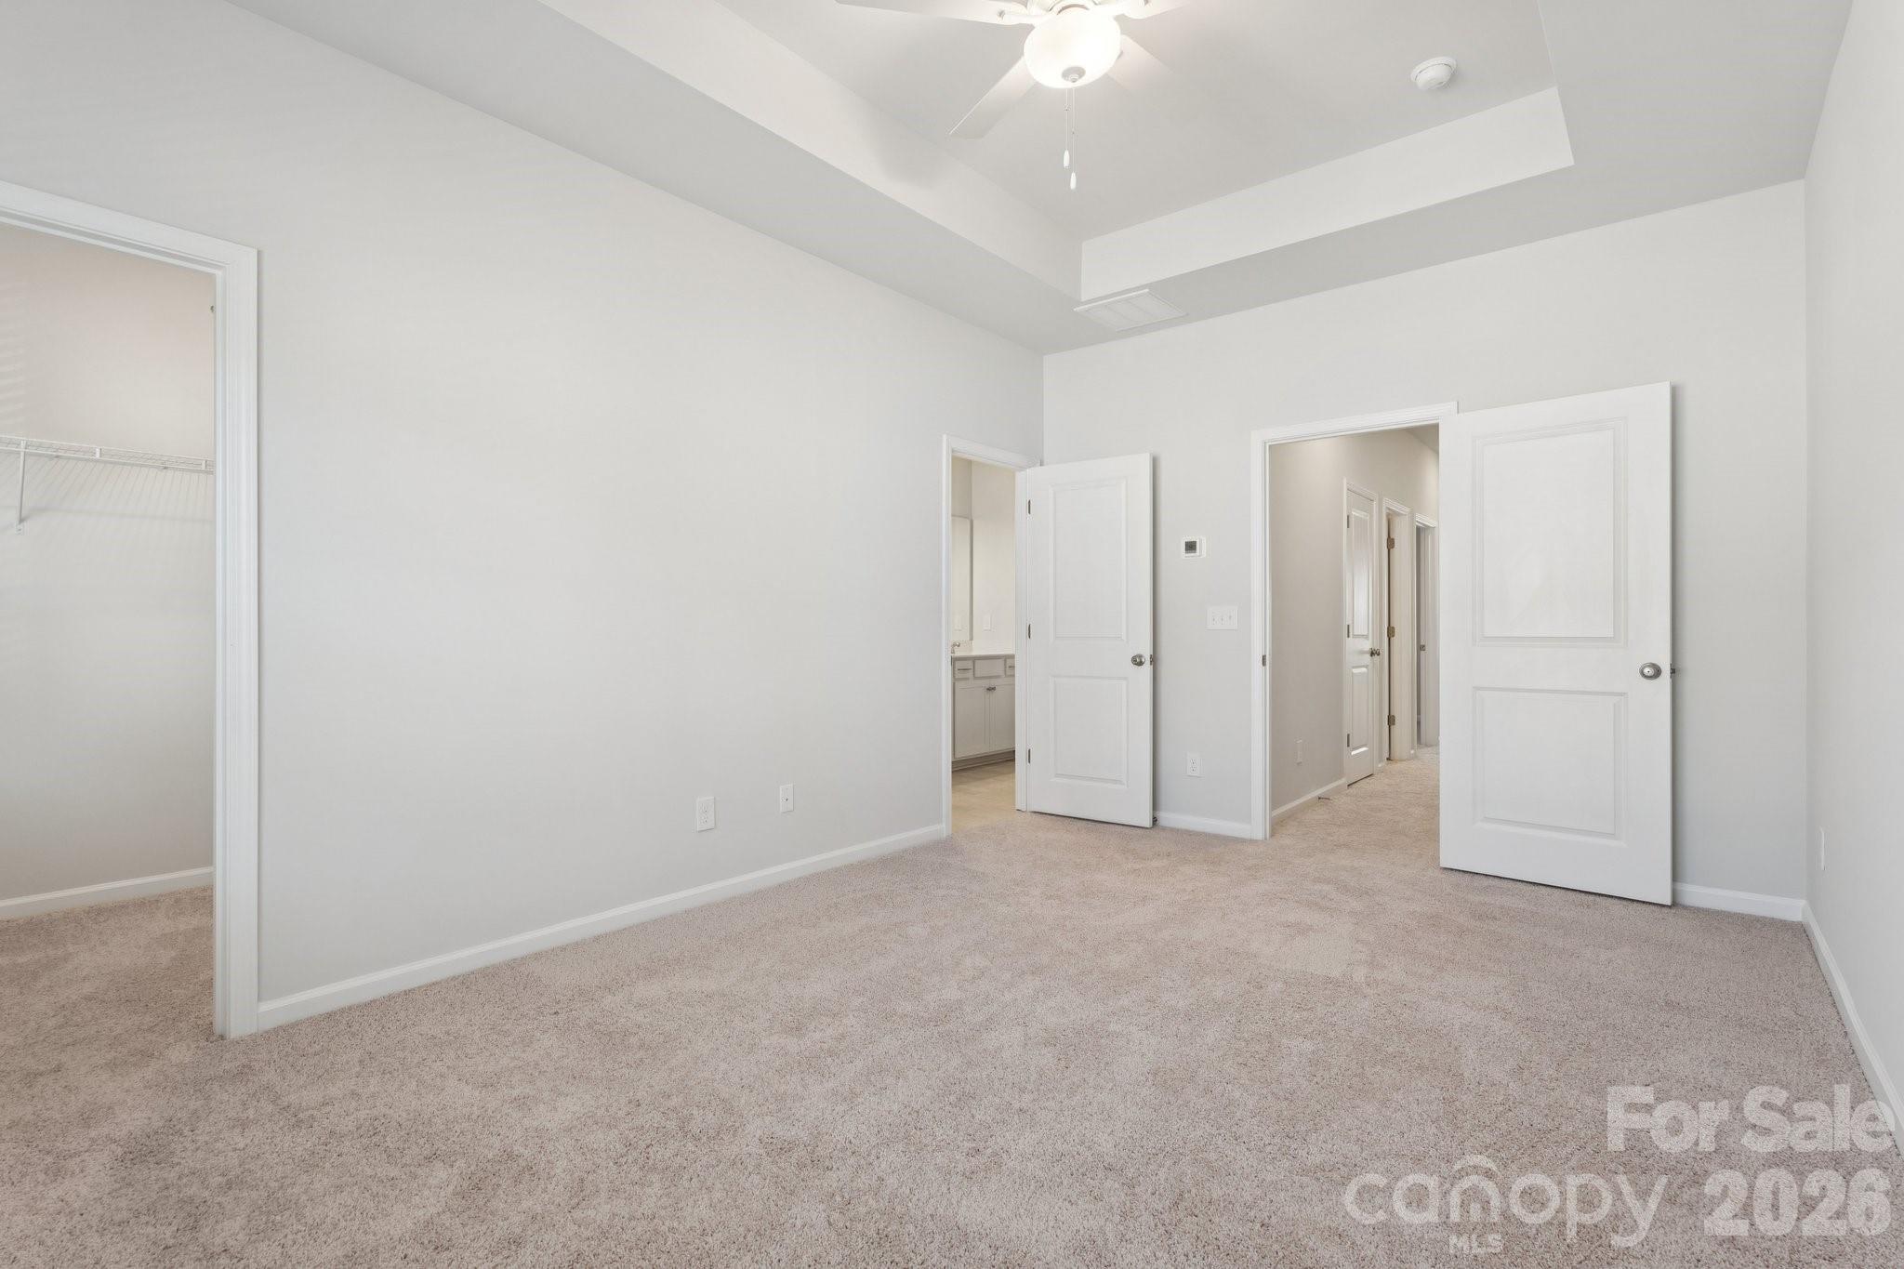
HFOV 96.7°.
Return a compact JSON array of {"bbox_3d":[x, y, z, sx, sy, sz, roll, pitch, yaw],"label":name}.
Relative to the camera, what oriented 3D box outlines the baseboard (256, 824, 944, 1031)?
[{"bbox_3d":[-0.955,1.027,3.362,0.017,0.082,2.835,0,0,40],"label":"baseboard"}]

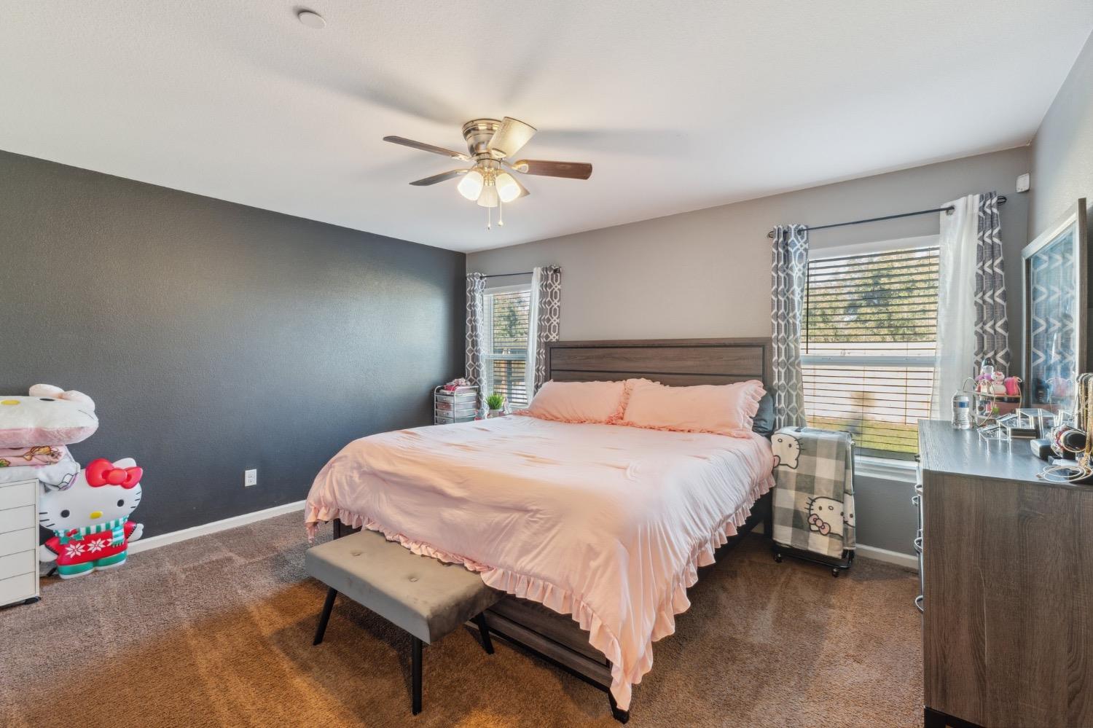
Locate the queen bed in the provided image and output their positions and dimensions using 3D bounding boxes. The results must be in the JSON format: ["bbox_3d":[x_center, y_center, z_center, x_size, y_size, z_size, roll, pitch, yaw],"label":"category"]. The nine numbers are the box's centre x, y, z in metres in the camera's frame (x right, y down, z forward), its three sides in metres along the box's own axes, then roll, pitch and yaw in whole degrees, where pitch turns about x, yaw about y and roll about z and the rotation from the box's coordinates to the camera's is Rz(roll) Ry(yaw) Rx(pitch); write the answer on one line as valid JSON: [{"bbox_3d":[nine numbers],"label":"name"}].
[{"bbox_3d":[0.107,0.531,2.989,2.170,1.420,2.230,1,1,38],"label":"queen bed"}]

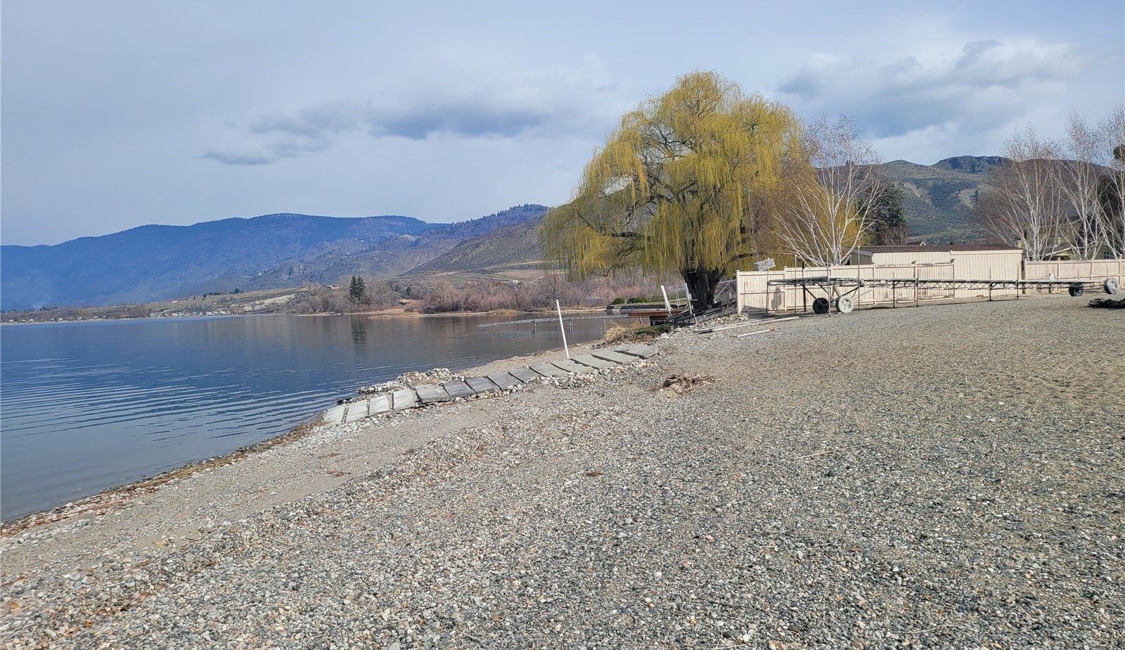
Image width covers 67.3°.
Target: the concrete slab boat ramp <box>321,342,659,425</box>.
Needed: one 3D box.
[{"bbox_3d":[-1.702,1.479,20.344,8.200,0.280,2.500,-11,5,-11],"label":"concrete slab boat ramp"}]

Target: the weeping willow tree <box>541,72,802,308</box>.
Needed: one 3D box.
[{"bbox_3d":[5.464,-6.504,42.143,12.300,11.772,11.800,-2,1,0],"label":"weeping willow tree"}]

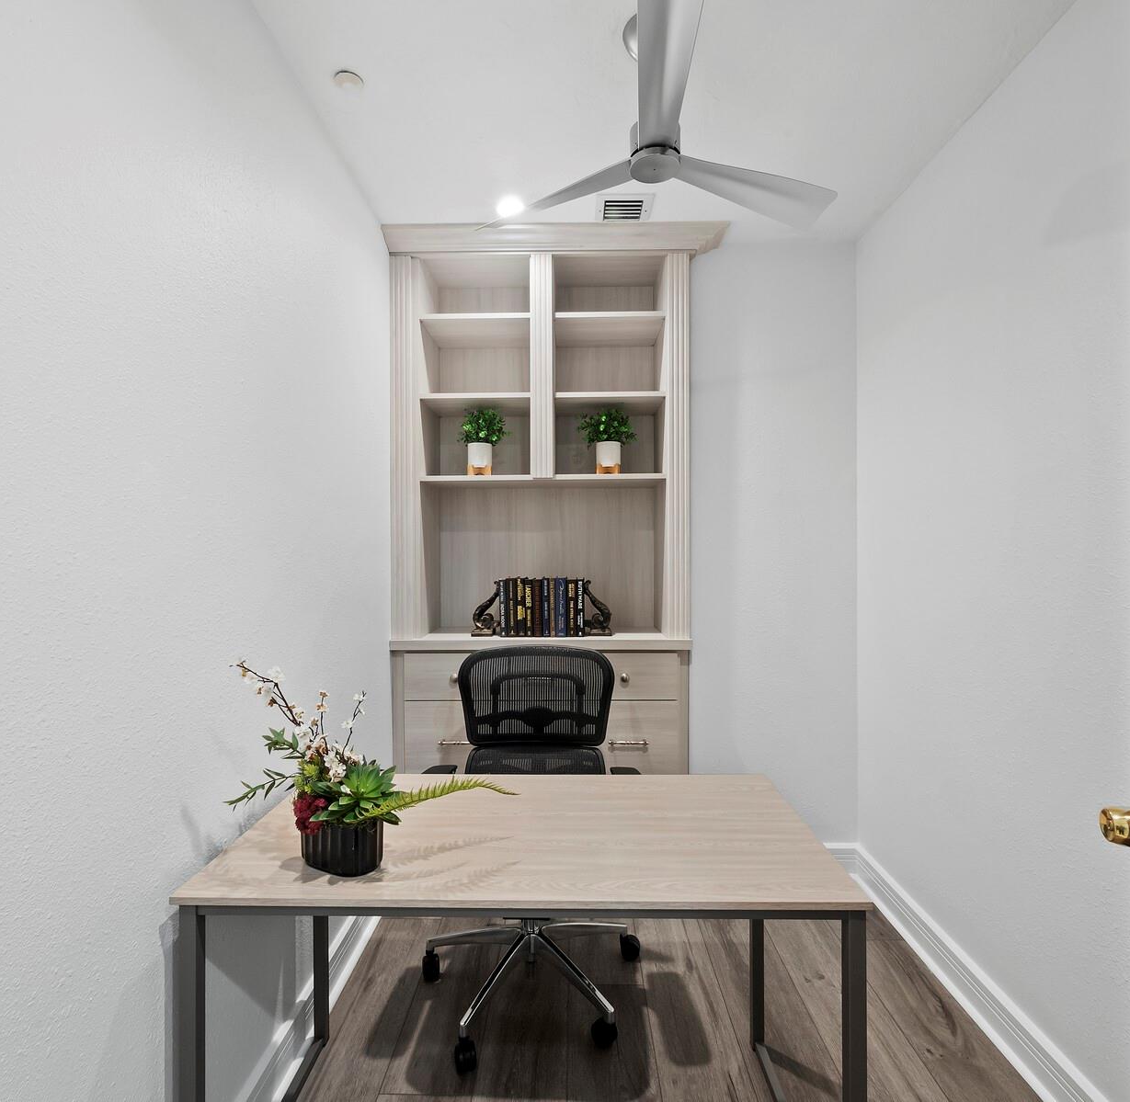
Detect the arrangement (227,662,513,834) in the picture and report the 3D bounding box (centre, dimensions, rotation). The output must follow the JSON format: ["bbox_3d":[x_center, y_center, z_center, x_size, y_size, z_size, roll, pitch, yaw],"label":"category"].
[{"bbox_3d":[-0.388,0.388,1.190,0.570,0.335,0.300,0,0,0],"label":"arrangement"}]

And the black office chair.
[{"bbox_3d":[-0.107,0.828,1.860,0.690,1.035,0.670,0,0,-2],"label":"black office chair"}]

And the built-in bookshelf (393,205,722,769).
[{"bbox_3d":[-0.040,0.031,2.550,1.340,2.630,0.450,0,0,0],"label":"built-in bookshelf"}]

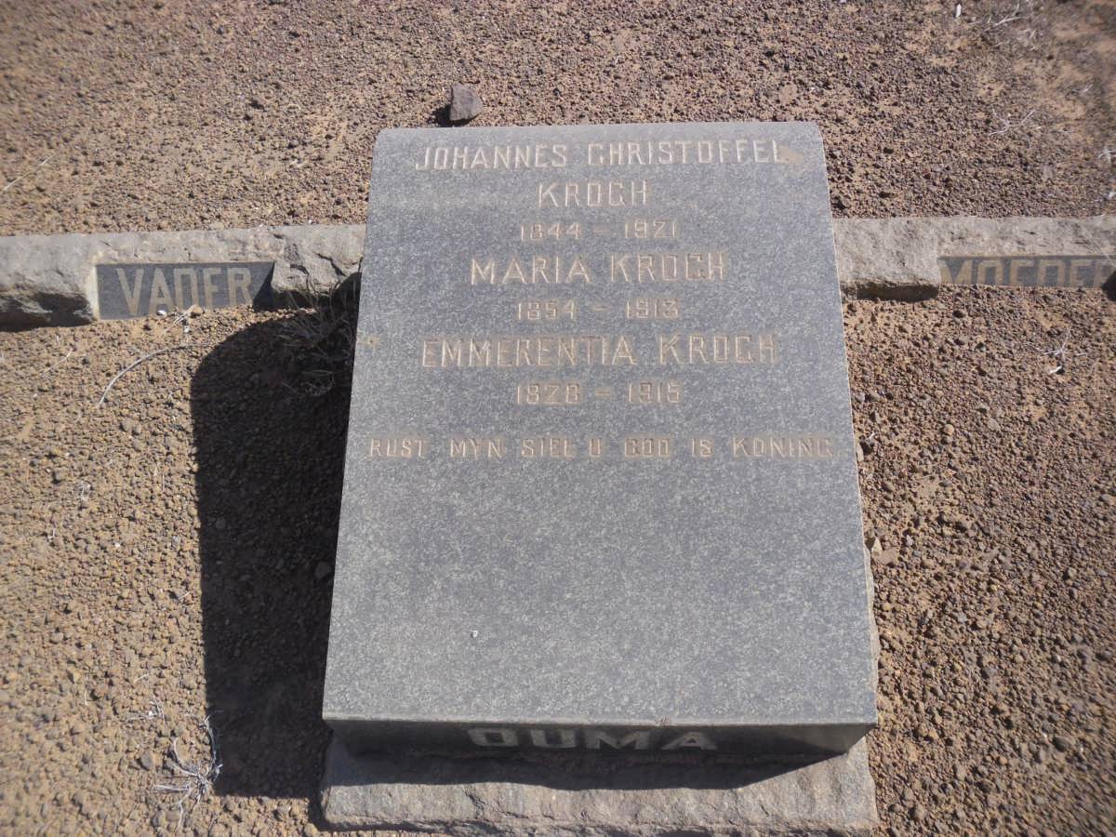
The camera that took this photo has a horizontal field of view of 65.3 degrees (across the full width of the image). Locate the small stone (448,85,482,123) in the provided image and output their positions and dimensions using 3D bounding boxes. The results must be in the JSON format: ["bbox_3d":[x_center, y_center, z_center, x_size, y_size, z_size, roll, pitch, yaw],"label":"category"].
[{"bbox_3d":[-0.232,-0.787,2.180,0.080,0.062,0.075,0,54,0],"label":"small stone"}]

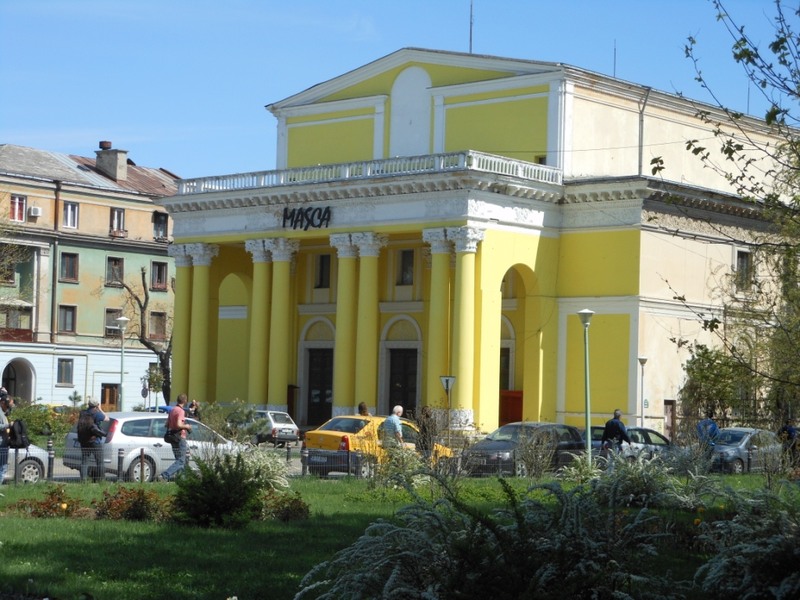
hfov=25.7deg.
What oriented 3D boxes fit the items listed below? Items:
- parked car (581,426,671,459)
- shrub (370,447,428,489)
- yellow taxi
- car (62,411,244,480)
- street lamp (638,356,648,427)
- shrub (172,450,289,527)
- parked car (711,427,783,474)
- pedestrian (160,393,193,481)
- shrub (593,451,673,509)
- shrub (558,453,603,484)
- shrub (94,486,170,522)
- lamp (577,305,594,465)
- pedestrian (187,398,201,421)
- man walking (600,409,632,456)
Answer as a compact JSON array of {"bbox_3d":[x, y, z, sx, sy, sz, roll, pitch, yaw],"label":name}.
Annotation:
[{"bbox_3d":[6.396,4.186,48.504,1.720,1.420,4.250,-1,-5,39],"label":"parked car"},{"bbox_3d":[-0.010,3.403,36.026,1.150,0.850,1.050,2,-3,0],"label":"shrub"},{"bbox_3d":[-0.434,3.636,43.558,1.740,1.520,4.250,-2,-5,44],"label":"yellow taxi"},{"bbox_3d":[-4.862,3.154,37.569,4.450,1.490,1.840,5,-5,-40],"label":"car"},{"bbox_3d":[10.632,4.617,76.880,0.400,4.240,0.400,2,-4,0],"label":"street lamp"},{"bbox_3d":[-2.265,2.478,23.331,1.450,1.020,1.250,2,-3,0],"label":"shrub"},{"bbox_3d":[10.013,4.497,52.102,1.720,1.450,4.300,-1,-5,40],"label":"parked car"},{"bbox_3d":[-4.445,2.740,34.890,0.600,1.743,0.520,4,-4,-32],"label":"pedestrian"},{"bbox_3d":[4.138,3.162,31.130,1.350,0.980,1.200,2,-3,0],"label":"shrub"},{"bbox_3d":[4.164,3.865,40.522,0.950,0.720,0.900,2,-3,0],"label":"shrub"},{"bbox_3d":[-3.598,2.732,23.674,0.978,0.408,0.800,2,-4,0],"label":"shrub"},{"bbox_3d":[4.514,2.269,41.948,0.420,4.110,0.420,-1,-4,0],"label":"lamp"},{"bbox_3d":[-7.512,4.525,64.051,0.500,1.680,0.400,-1,-4,37],"label":"pedestrian"},{"bbox_3d":[5.677,3.756,46.054,0.700,1.760,0.450,0,-4,30],"label":"man walking"}]

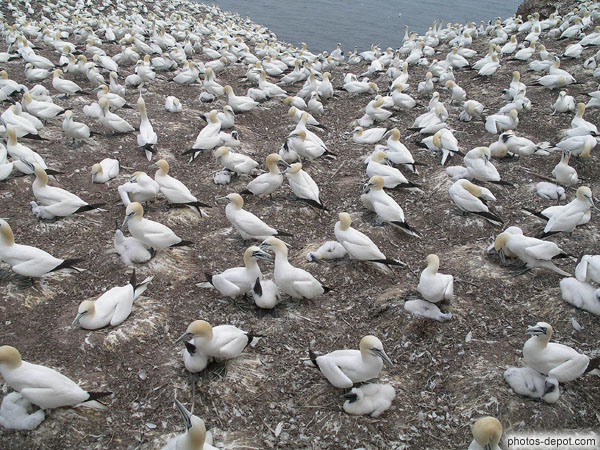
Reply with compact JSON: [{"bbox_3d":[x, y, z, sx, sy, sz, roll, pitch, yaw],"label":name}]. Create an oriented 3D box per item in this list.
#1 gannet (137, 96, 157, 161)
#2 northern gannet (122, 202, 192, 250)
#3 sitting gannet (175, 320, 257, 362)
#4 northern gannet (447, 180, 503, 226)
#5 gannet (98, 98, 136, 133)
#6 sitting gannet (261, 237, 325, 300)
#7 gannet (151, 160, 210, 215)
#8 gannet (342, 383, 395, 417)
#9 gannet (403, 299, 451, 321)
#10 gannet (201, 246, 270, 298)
[{"bbox_3d":[-1.907,-1.241,7.968,0.220,0.740,0.480,-6,26,-12],"label":"gannet"},{"bbox_3d":[-1.138,0.028,5.123,0.594,0.437,0.220,3,25,5],"label":"northern gannet"},{"bbox_3d":[-0.473,0.676,3.815,0.531,0.321,0.240,-10,27,-21],"label":"sitting gannet"},{"bbox_3d":[1.786,-0.246,6.553,0.610,0.370,0.220,14,28,27],"label":"northern gannet"},{"bbox_3d":[-2.446,-1.481,8.664,0.600,0.420,0.220,3,25,7],"label":"gannet"},{"bbox_3d":[-0.022,0.295,4.449,0.512,0.499,0.220,-4,25,-9],"label":"sitting gannet"},{"bbox_3d":[-1.126,-0.364,5.976,0.688,0.460,0.220,11,27,22],"label":"gannet"},{"bbox_3d":[0.370,0.903,3.491,0.331,0.171,0.180,-11,27,-23],"label":"gannet"},{"bbox_3d":[0.952,0.623,4.753,0.350,0.140,0.180,9,26,18],"label":"gannet"},{"bbox_3d":[-0.489,0.373,4.873,0.600,0.450,0.210,6,26,12],"label":"gannet"}]

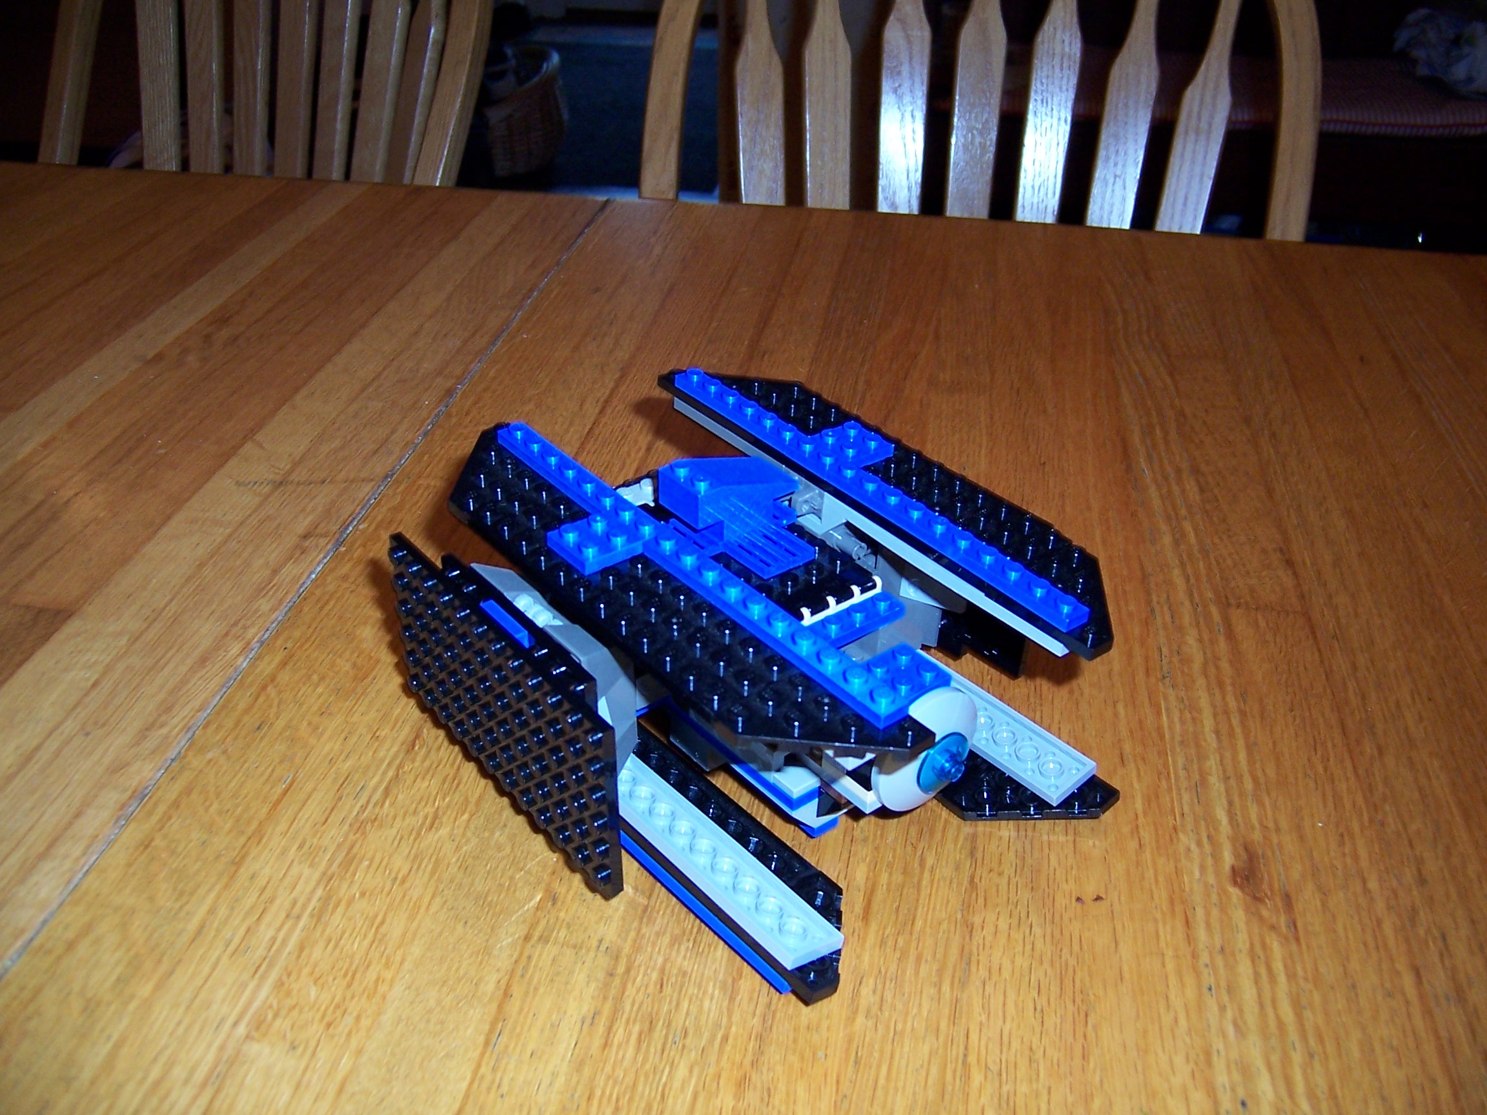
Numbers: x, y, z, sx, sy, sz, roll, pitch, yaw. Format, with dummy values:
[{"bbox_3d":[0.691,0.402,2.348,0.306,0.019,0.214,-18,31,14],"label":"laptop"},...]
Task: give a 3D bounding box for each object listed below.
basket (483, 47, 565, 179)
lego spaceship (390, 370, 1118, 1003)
[{"bbox_3d":[-0.527,-1.078,3.440,0.210,0.250,0.260,7,32,9],"label":"basket"},{"bbox_3d":[0.004,0.018,0.362,0.139,0.074,0.161,-22,40,-33],"label":"lego spaceship"}]

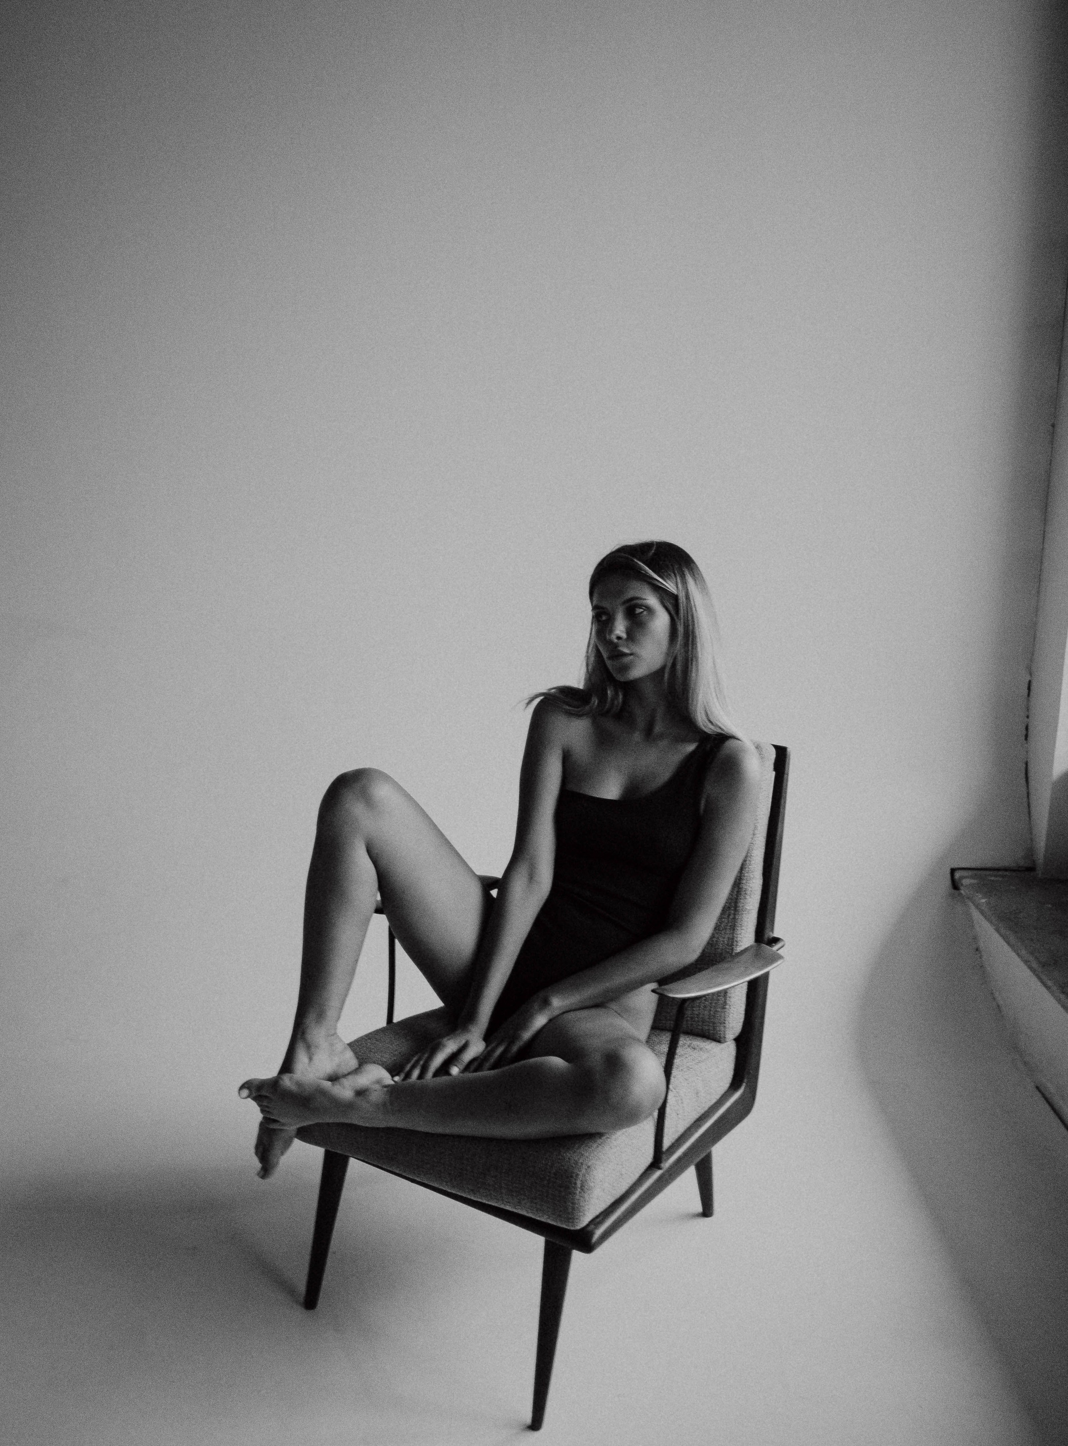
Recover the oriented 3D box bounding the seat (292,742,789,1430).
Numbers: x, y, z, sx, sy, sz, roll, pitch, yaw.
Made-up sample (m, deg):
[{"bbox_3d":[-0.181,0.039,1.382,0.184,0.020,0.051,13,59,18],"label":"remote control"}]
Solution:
[{"bbox_3d":[0.013,0.494,2.147,0.660,0.875,0.710,9,17,33],"label":"seat"}]

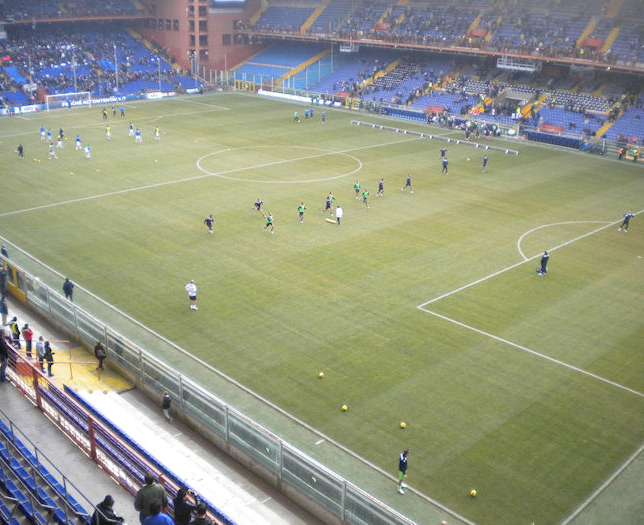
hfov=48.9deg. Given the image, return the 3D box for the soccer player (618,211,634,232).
[{"bbox_3d":[26.207,-3.610,60.878,0.850,1.750,1.000,17,26,37],"label":"soccer player"}]

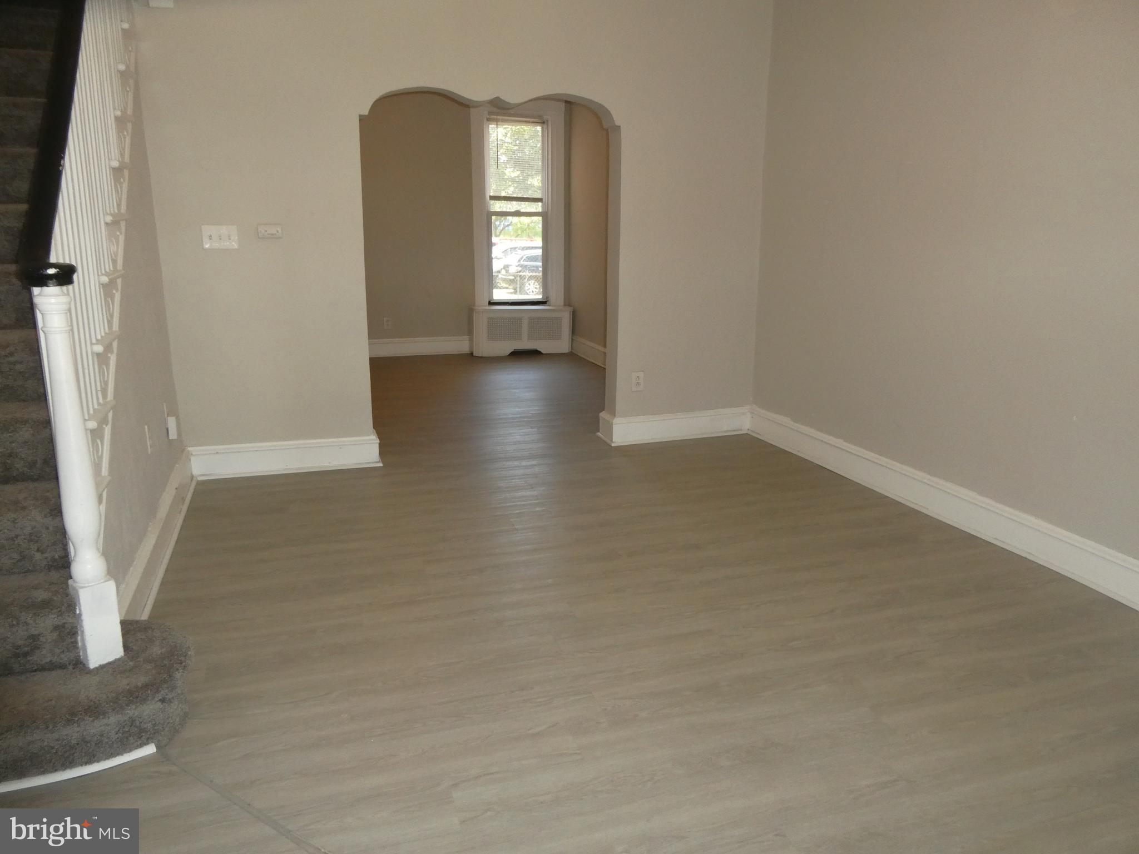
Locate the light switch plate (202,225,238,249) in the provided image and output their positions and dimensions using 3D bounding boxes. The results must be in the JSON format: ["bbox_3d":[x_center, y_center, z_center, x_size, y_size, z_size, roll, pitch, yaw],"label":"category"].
[{"bbox_3d":[-1.762,-0.957,3.987,0.162,0.115,0.014,-4,14,-17],"label":"light switch plate"}]

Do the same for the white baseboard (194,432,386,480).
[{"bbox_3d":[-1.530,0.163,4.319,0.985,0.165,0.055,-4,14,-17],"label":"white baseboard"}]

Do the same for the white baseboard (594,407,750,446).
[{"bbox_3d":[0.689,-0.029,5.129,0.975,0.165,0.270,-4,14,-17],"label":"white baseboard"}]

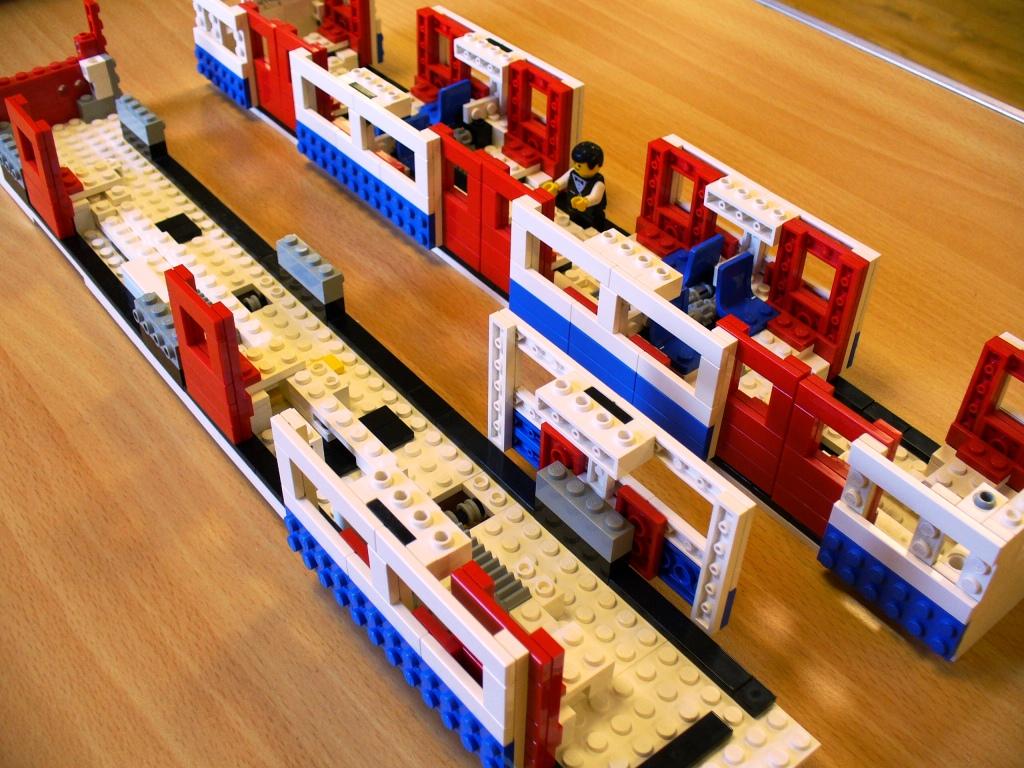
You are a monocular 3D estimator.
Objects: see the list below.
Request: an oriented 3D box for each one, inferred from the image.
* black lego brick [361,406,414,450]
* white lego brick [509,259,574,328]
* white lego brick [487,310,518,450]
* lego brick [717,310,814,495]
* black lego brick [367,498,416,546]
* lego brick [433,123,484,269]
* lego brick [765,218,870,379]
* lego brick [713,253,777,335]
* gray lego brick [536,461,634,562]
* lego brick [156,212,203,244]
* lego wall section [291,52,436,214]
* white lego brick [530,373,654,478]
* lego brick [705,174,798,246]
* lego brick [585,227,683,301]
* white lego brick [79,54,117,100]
[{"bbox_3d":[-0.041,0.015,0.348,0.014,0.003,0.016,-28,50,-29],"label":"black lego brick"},{"bbox_3d":[0.011,-0.033,0.377,0.003,0.008,0.032,-29,50,-28],"label":"white lego brick"},{"bbox_3d":[-0.003,0.000,0.325,0.003,0.048,0.008,-27,49,-29],"label":"white lego brick"},{"bbox_3d":[0.071,0.007,0.328,0.007,0.048,0.032,-28,50,-29],"label":"lego brick"},{"bbox_3d":[-0.028,0.034,0.260,0.003,0.004,0.016,-28,50,-29],"label":"black lego brick"},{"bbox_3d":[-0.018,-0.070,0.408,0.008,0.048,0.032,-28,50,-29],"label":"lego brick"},{"bbox_3d":[0.102,-0.028,0.371,0.007,0.048,0.032,-28,50,-29],"label":"lego brick"},{"bbox_3d":[0.081,-0.031,0.374,0.016,0.019,0.018,-28,50,-29],"label":"lego brick"},{"bbox_3d":[0.021,0.036,0.321,0.008,0.011,0.033,-28,50,-29],"label":"gray lego brick"},{"bbox_3d":[-0.131,-0.059,0.427,0.015,0.003,0.016,-28,50,-29],"label":"lego brick"},{"bbox_3d":[-0.059,-0.101,0.431,0.006,0.032,0.096,-29,50,-28],"label":"lego wall section"},{"bbox_3d":[0.022,0.010,0.297,0.013,0.010,0.033,-28,50,-29],"label":"white lego brick"},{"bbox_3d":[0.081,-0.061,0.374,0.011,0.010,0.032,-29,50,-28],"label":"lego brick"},{"bbox_3d":[0.038,-0.037,0.345,0.013,0.010,0.032,-28,50,-29],"label":"lego brick"},{"bbox_3d":[-0.181,-0.134,0.478,0.009,0.016,0.008,-28,50,-30],"label":"white lego brick"}]

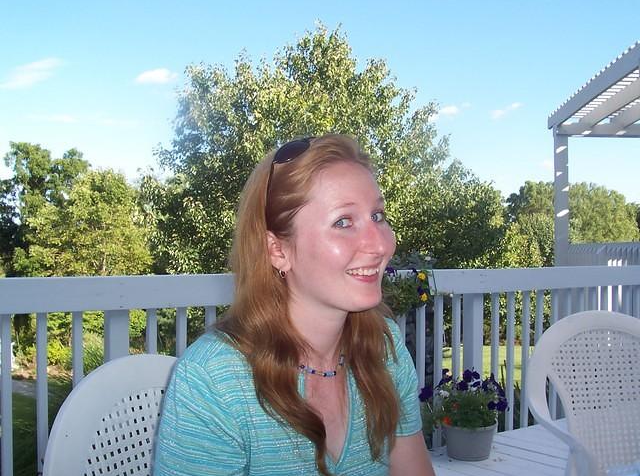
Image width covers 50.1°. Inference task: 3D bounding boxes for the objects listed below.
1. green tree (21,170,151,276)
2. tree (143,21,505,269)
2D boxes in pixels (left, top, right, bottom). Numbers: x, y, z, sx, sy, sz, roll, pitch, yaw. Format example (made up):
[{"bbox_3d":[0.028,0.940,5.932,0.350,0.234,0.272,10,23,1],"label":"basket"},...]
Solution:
[{"bbox_3d":[-5.827,0.435,17.000,3.250,4.220,3.200,0,0,0],"label":"green tree"},{"bbox_3d":[0.068,-1.071,13.200,6.800,6.100,6.000,0,0,0],"label":"tree"}]

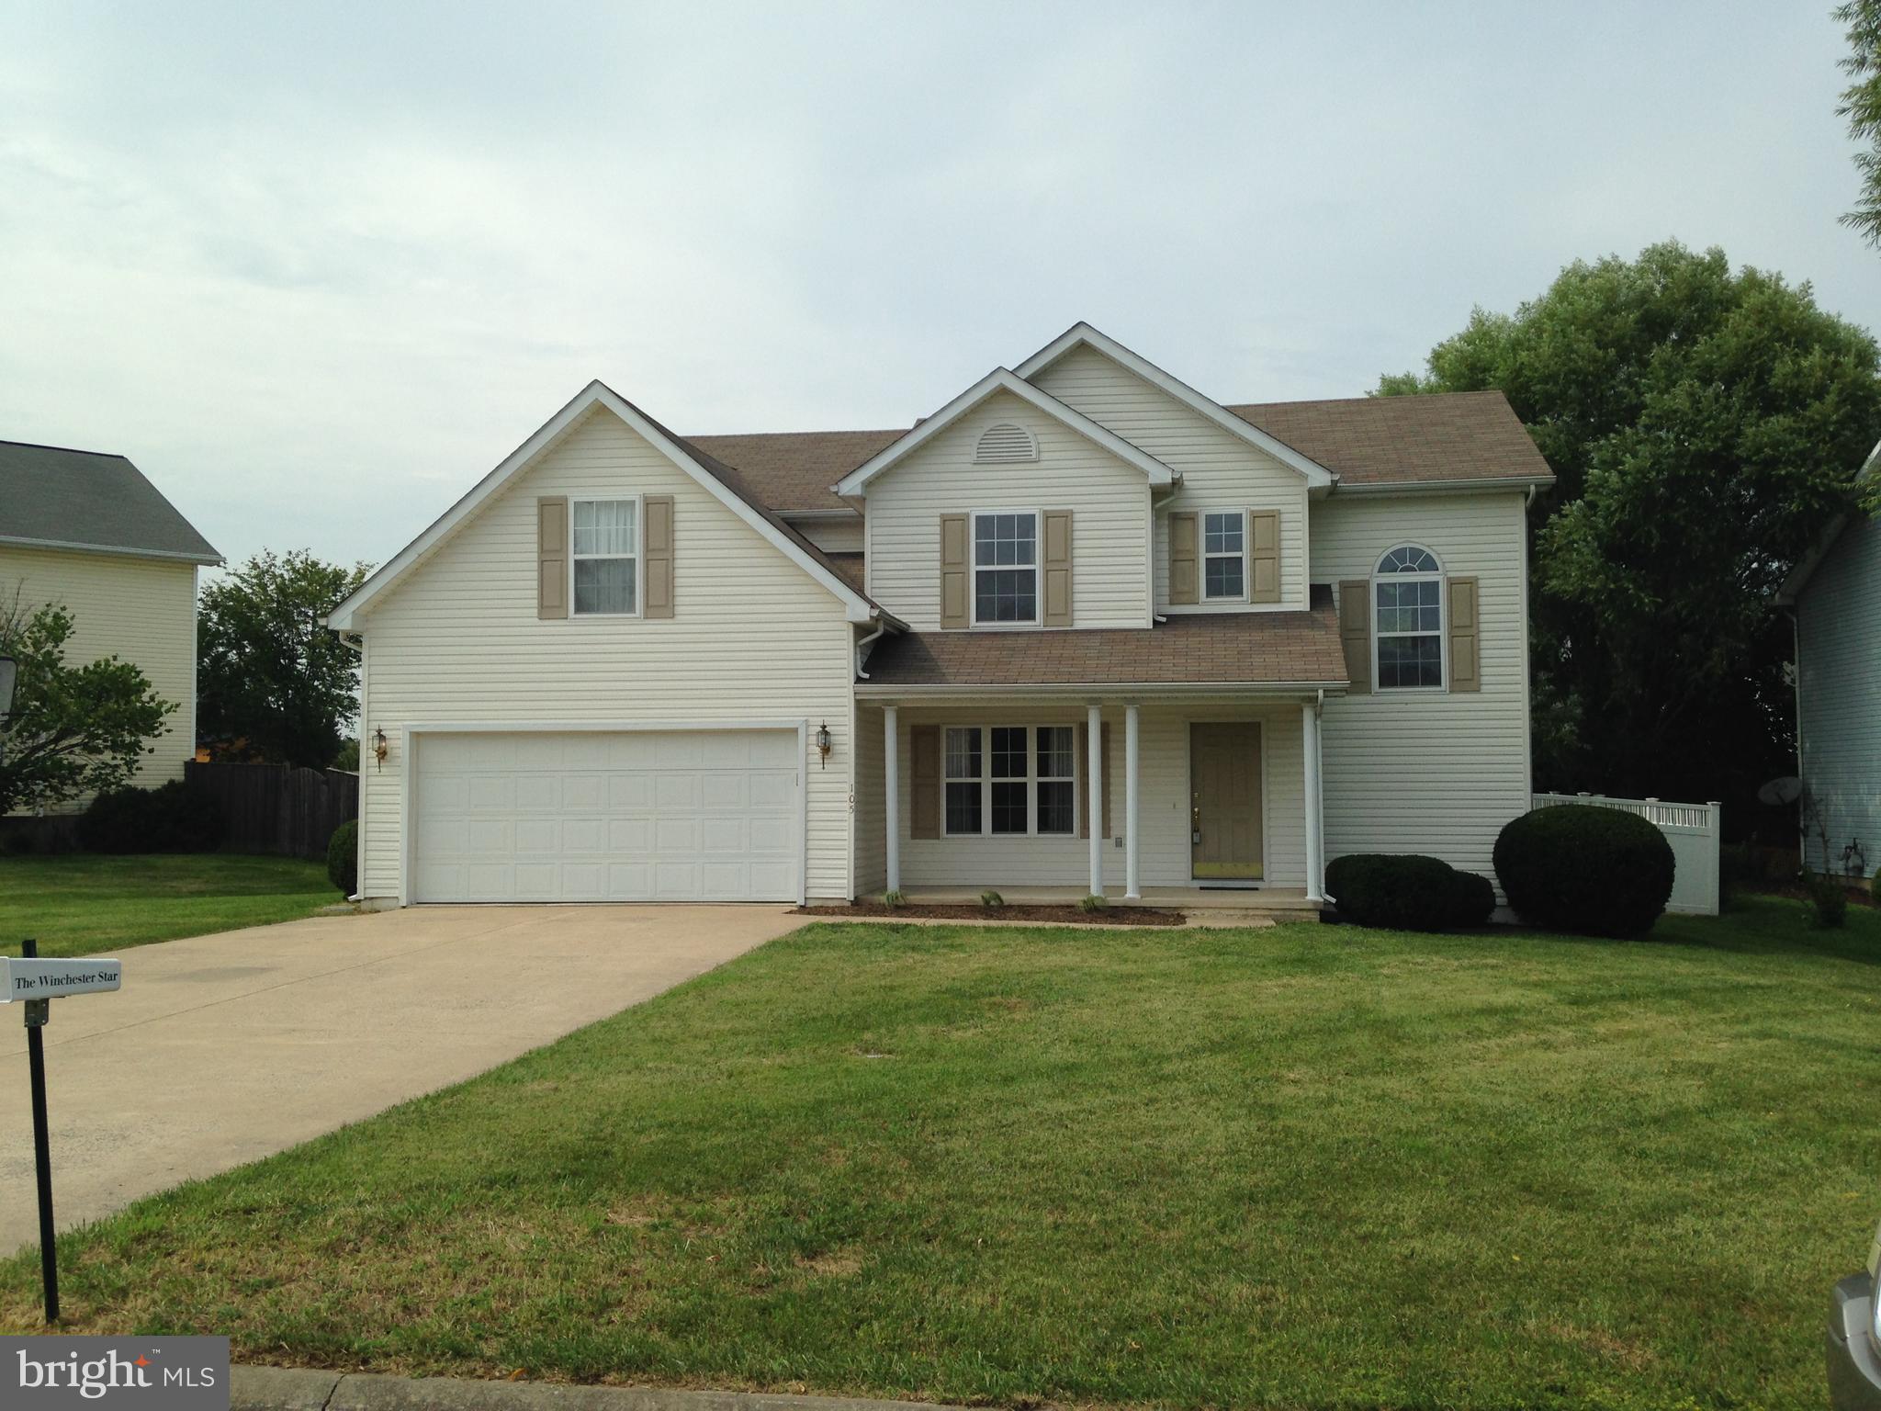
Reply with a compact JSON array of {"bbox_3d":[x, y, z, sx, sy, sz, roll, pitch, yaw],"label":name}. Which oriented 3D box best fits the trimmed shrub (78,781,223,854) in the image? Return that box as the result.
[{"bbox_3d":[-15.550,2.213,35.300,2.850,1.450,1.500,-1,-4,8],"label":"trimmed shrub"}]

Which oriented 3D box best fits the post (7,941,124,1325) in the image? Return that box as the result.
[{"bbox_3d":[-2.600,1.257,5.300,0.370,1.100,0.170,2,-4,-30],"label":"post"}]

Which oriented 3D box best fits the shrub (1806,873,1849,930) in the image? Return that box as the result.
[{"bbox_3d":[11.870,2.606,24.000,0.570,0.750,0.570,-1,-4,8],"label":"shrub"}]

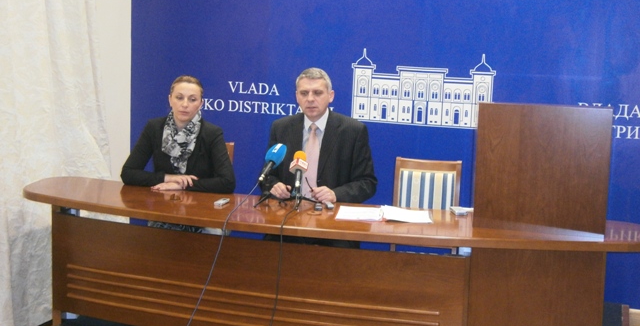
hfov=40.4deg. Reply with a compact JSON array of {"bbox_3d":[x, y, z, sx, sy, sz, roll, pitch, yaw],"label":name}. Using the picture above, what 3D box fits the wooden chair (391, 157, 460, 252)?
[{"bbox_3d":[0.500,0.470,4.420,0.420,0.930,0.500,4,8,12],"label":"wooden chair"}]

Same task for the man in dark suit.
[{"bbox_3d":[-0.045,0.228,4.350,0.580,1.360,0.750,3,8,10],"label":"man in dark suit"}]

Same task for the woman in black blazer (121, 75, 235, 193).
[{"bbox_3d":[-0.770,0.215,4.570,0.570,1.290,0.720,3,8,8],"label":"woman in black blazer"}]

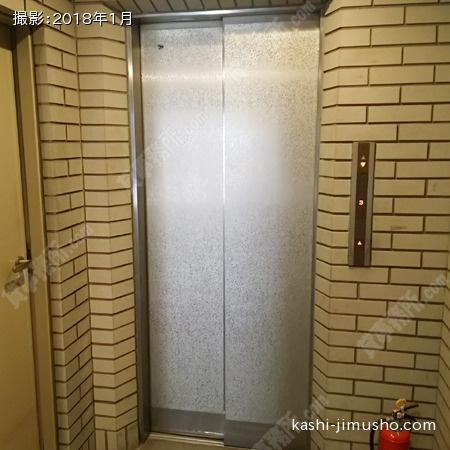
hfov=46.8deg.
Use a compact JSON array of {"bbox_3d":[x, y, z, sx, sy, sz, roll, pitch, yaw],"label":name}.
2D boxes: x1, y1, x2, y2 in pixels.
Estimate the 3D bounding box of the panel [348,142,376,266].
[{"bbox_3d":[0.546,-0.079,2.073,0.089,0.495,0.025,2,10,10],"label":"panel"}]

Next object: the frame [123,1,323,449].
[{"bbox_3d":[-0.006,0.092,2.394,0.844,2.018,0.119,2,10,10],"label":"frame"}]

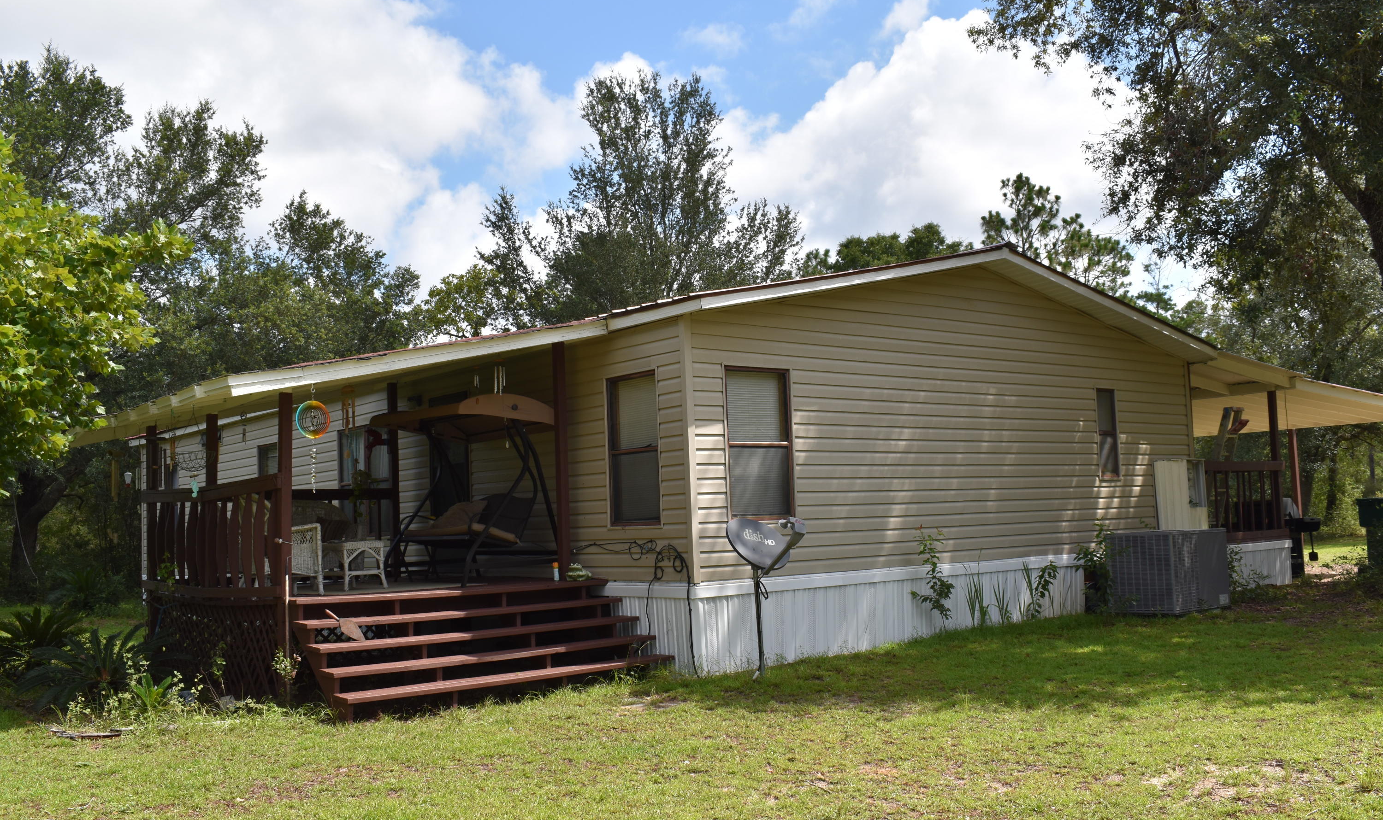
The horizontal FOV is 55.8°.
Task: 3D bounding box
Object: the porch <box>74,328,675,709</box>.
[{"bbox_3d":[-3.125,0.884,12.111,3.650,3.200,5.200,2,-7,-40],"label":"porch"}]

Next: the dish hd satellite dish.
[{"bbox_3d":[0.646,1.541,10.722,0.680,1.330,0.600,-7,-7,43],"label":"dish hd satellite dish"}]

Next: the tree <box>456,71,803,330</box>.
[{"bbox_3d":[-1.683,-2.459,35.371,9.500,13.860,9.500,-2,-5,0],"label":"tree"}]

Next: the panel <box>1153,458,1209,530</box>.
[{"bbox_3d":[5.945,1.452,15.759,0.390,1.710,0.430,2,-7,-40],"label":"panel"}]

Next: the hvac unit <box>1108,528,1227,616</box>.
[{"bbox_3d":[5.376,1.825,14.751,1.130,0.850,0.820,2,-7,-40],"label":"hvac unit"}]

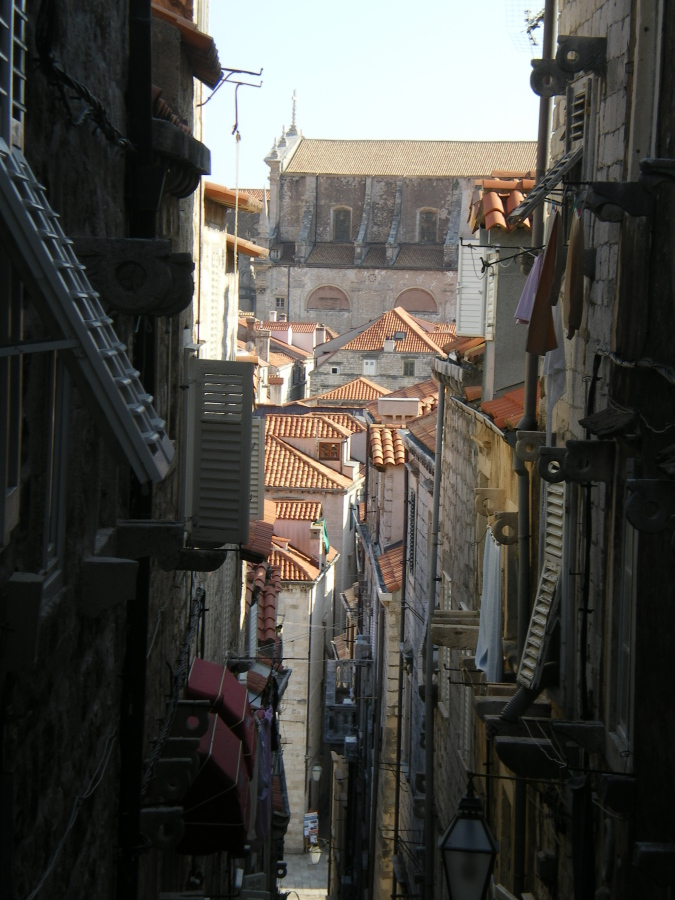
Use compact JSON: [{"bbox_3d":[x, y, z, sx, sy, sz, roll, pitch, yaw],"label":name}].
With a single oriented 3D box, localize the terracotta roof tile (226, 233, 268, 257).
[{"bbox_3d":[-1.340,-3.037,36.000,0.660,0.130,0.280,23,1,-2],"label":"terracotta roof tile"}]

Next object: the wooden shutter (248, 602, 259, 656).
[{"bbox_3d":[-1.462,3.257,42.000,0.050,1.220,0.650,2,2,7],"label":"wooden shutter"}]

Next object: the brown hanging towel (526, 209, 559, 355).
[{"bbox_3d":[1.441,-1.185,17.000,0.180,1.030,0.350,2,2,-1],"label":"brown hanging towel"}]

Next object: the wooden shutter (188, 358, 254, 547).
[{"bbox_3d":[-0.870,0.019,18.300,0.500,1.400,0.050,3,2,29],"label":"wooden shutter"}]

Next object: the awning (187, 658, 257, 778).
[{"bbox_3d":[-0.994,2.323,21.000,0.550,0.760,2.000,2,2,-1],"label":"awning"}]

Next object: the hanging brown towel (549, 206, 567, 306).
[{"bbox_3d":[1.543,-1.360,17.000,0.100,0.710,0.300,2,2,-1],"label":"hanging brown towel"}]

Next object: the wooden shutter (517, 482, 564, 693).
[{"bbox_3d":[1.473,0.952,17.500,0.220,1.530,0.580,1,2,-8],"label":"wooden shutter"}]

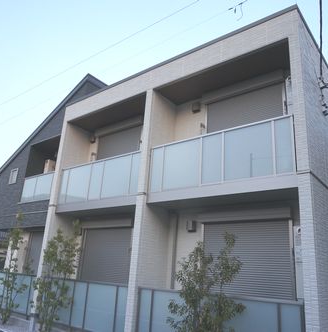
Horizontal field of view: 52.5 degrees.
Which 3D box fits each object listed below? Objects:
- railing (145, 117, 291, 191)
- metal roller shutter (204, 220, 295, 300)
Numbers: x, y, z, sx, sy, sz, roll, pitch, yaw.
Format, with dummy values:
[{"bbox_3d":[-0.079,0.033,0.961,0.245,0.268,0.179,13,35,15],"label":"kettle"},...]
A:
[{"bbox_3d":[0.938,-0.121,6.463,3.145,1.040,0.070,-11,-23,37],"label":"railing"},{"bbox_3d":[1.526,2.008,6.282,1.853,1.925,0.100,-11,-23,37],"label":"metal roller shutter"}]

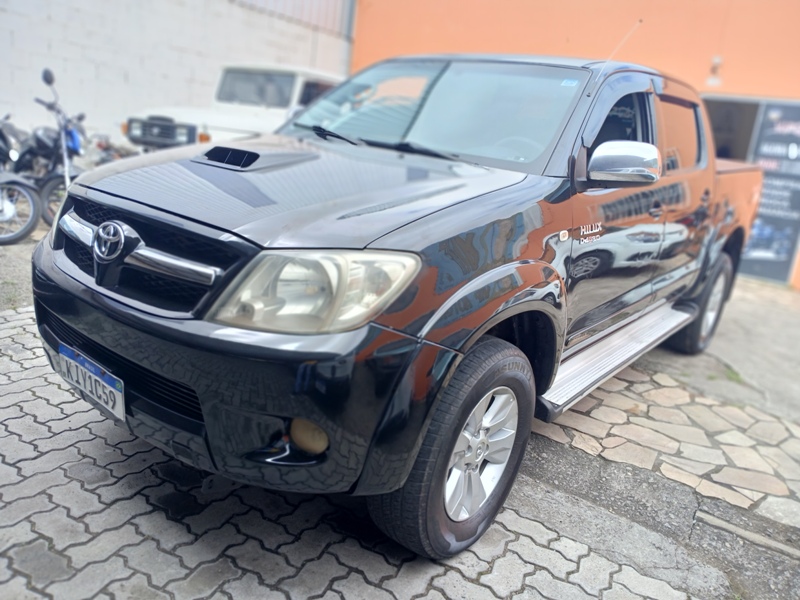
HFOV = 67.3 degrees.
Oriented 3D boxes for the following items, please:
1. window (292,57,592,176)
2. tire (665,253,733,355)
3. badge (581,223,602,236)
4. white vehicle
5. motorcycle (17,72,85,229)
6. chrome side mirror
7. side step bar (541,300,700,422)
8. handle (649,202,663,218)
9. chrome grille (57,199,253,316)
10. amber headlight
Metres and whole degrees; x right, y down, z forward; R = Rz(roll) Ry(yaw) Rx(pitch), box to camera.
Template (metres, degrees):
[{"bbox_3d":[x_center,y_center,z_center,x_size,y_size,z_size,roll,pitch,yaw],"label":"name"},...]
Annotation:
[{"bbox_3d":[0.129,-0.887,2.655,1.440,0.130,0.760,19,56,36],"label":"window"},{"bbox_3d":[2.169,0.010,4.377,0.270,0.765,0.765,19,21,36],"label":"tire"},{"bbox_3d":[0.703,-0.258,2.191,0.012,0.034,0.195,19,21,36],"label":"badge"},{"bbox_3d":[-1.894,-2.265,8.432,1.670,1.880,3.950,15,19,26],"label":"white vehicle"},{"bbox_3d":[-3.716,-1.460,6.093,2.020,1.280,0.800,18,20,35],"label":"motorcycle"},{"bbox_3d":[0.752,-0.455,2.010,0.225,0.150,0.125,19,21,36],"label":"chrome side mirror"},{"bbox_3d":[1.151,0.237,3.051,0.210,0.095,1.970,19,21,36],"label":"side step bar"},{"bbox_3d":[1.140,-0.393,2.655,0.055,0.060,0.190,19,21,36],"label":"handle"},{"bbox_3d":[-0.800,-0.135,1.800,1.060,0.260,0.220,19,21,36],"label":"chrome grille"},{"bbox_3d":[-0.222,-0.019,1.498,0.460,0.250,0.360,19,21,36],"label":"amber headlight"}]

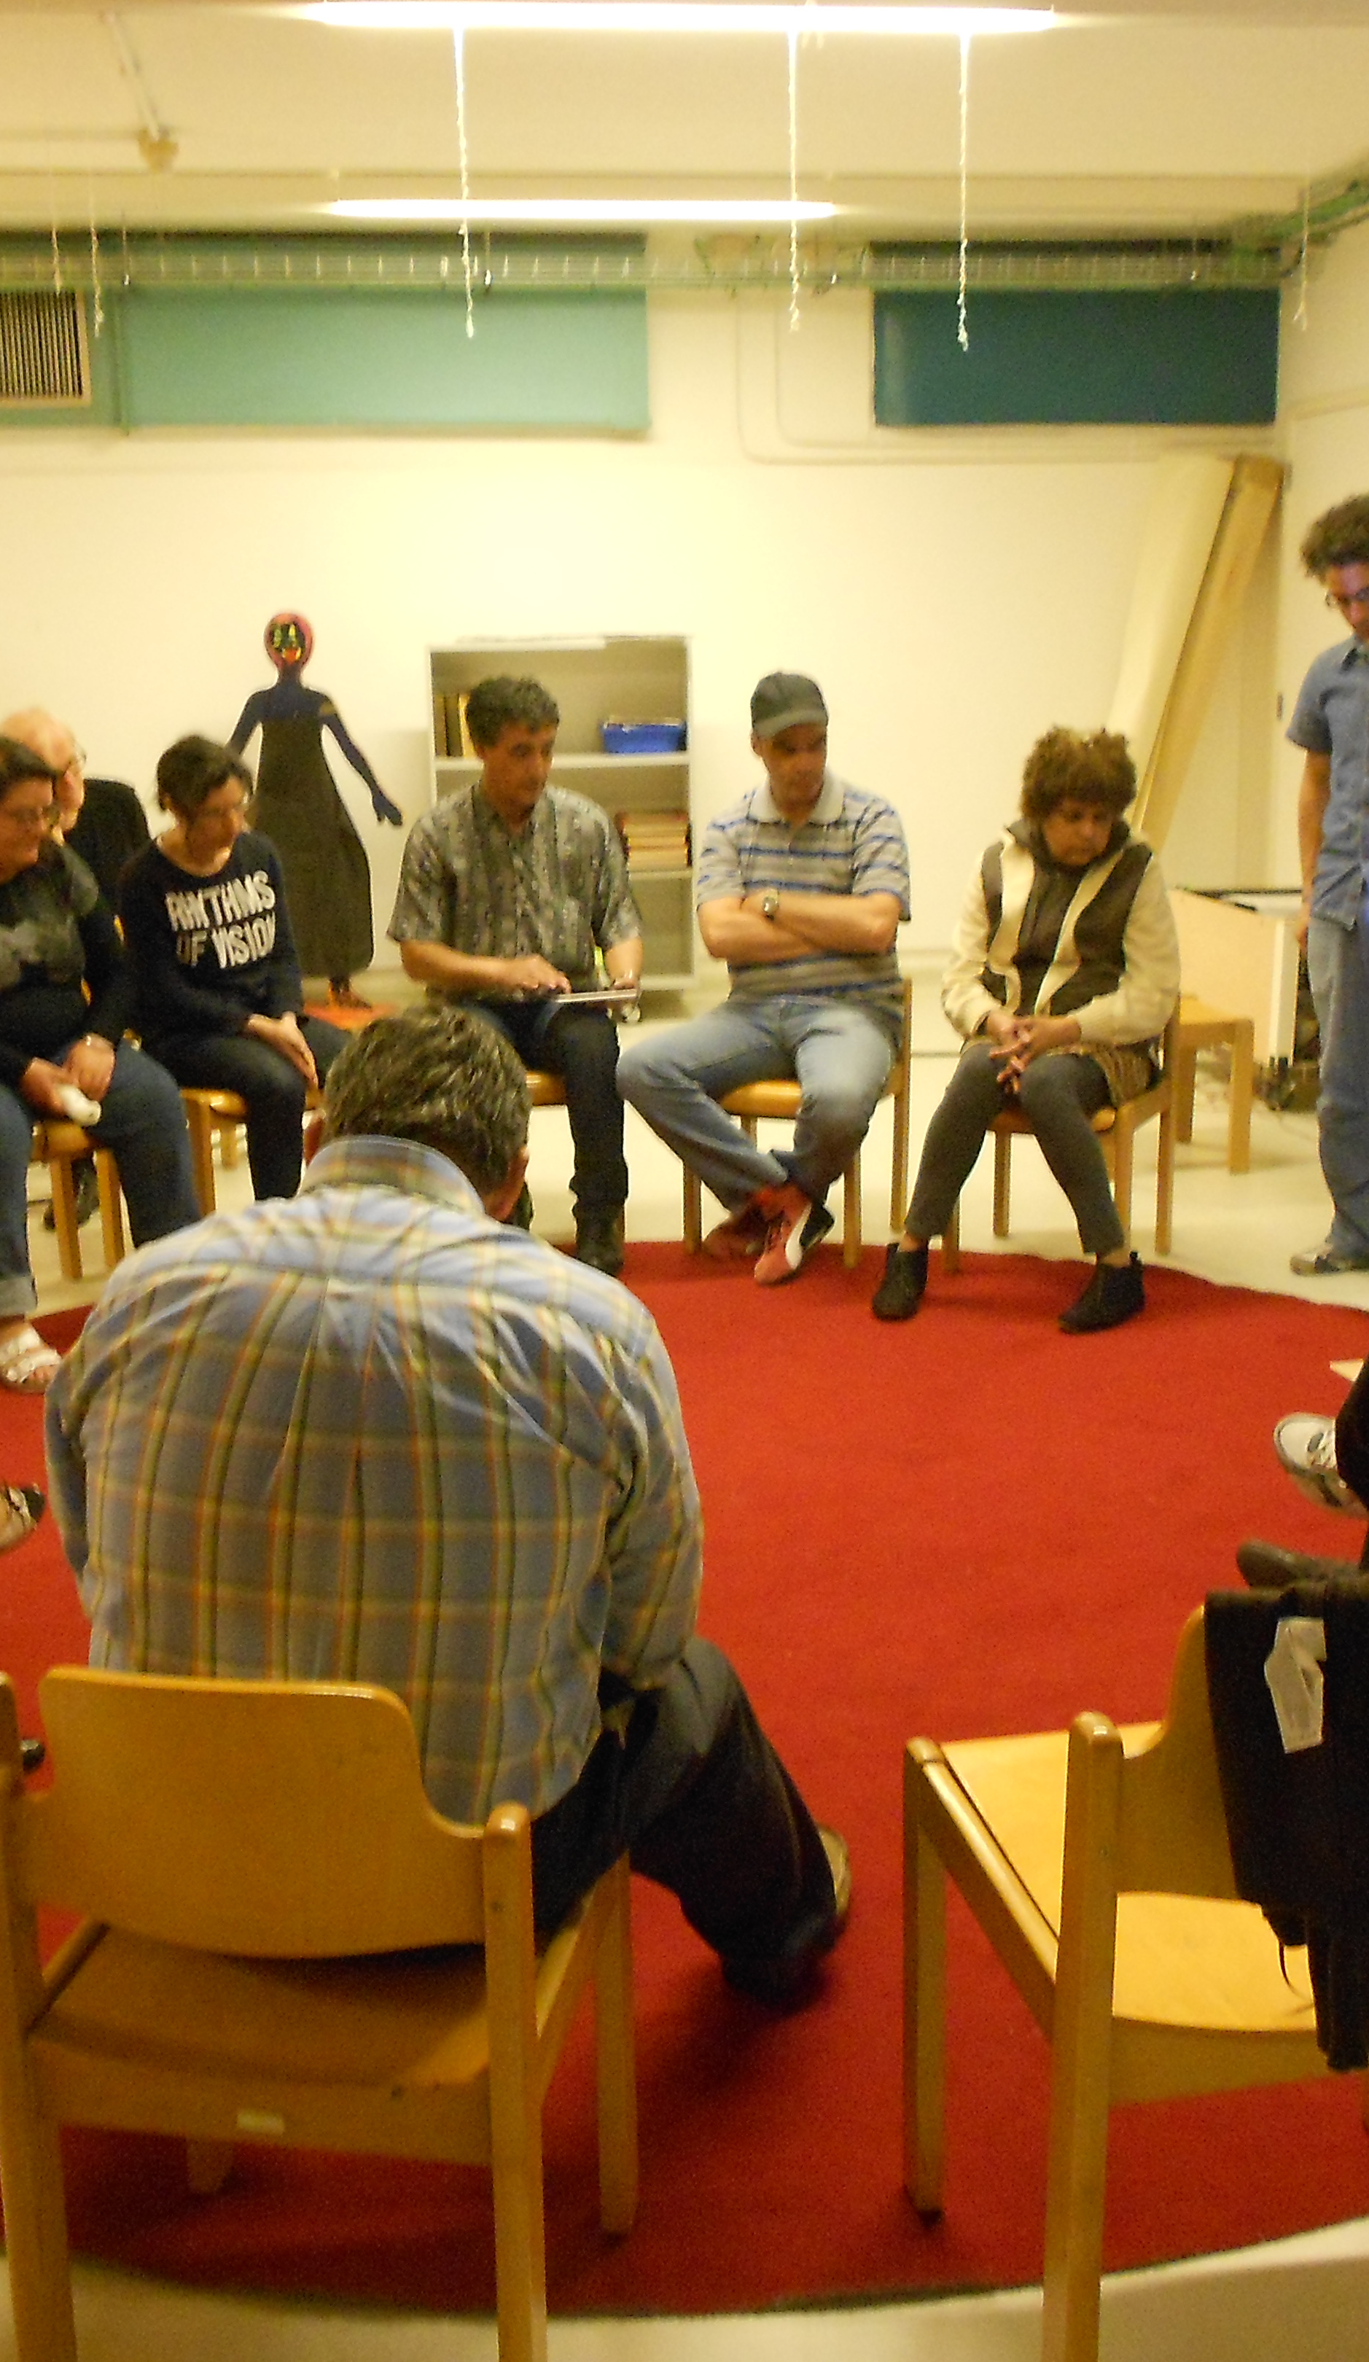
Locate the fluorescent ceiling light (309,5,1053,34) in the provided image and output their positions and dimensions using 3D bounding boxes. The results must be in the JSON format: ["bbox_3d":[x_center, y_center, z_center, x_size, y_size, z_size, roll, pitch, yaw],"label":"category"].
[{"bbox_3d":[0.015,-2.423,4.910,1.530,0.070,0.110,-1,13,-2],"label":"fluorescent ceiling light"}]

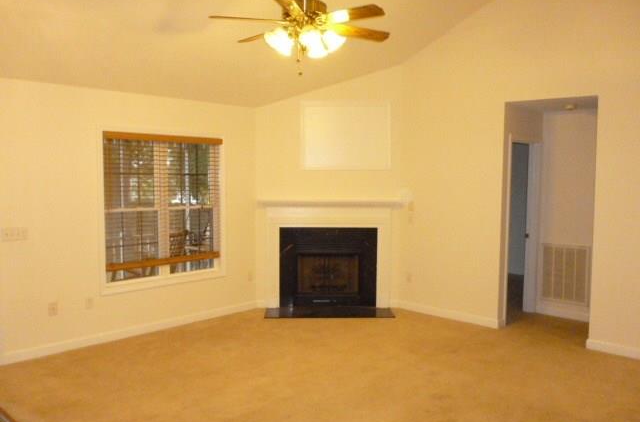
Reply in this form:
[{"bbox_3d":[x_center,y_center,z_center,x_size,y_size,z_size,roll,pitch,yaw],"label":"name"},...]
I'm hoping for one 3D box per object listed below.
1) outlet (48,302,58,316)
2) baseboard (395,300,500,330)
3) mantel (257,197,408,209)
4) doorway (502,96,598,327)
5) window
[{"bbox_3d":[-2.459,0.910,4.780,0.073,0.118,0.010,-4,6,-44],"label":"outlet"},{"bbox_3d":[1.466,1.204,6.084,0.018,0.095,1.353,-4,6,-44],"label":"baseboard"},{"bbox_3d":[0.141,-0.096,6.297,1.795,0.130,0.180,0,4,0],"label":"mantel"},{"bbox_3d":[2.305,0.100,5.259,0.130,2.418,0.903,-4,6,-44],"label":"doorway"},{"bbox_3d":[-1.649,-0.053,5.570,1.351,1.488,0.100,-4,6,-44],"label":"window"}]

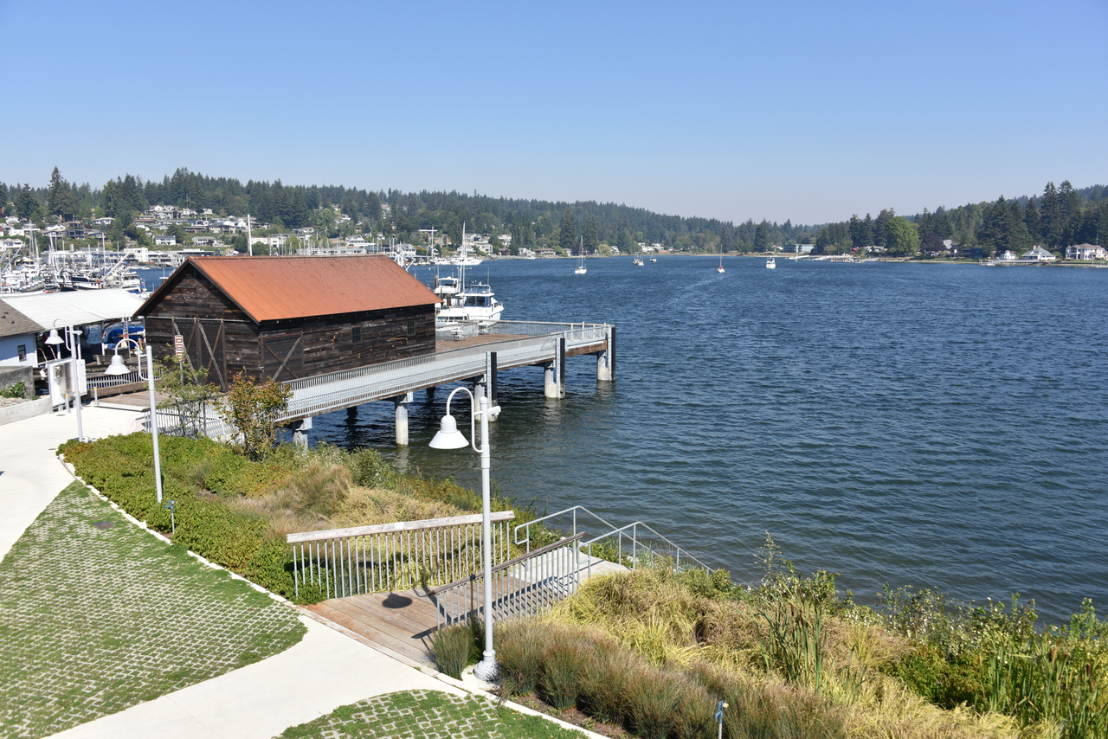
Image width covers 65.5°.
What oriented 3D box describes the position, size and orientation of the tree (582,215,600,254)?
[{"bbox_3d":[36.082,-132.913,847.366,16.220,38.261,16.220,0,8,2],"label":"tree"}]

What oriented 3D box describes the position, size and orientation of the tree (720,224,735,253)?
[{"bbox_3d":[177.272,-134.176,887.936,11.620,29.983,11.620,1,8,11],"label":"tree"}]

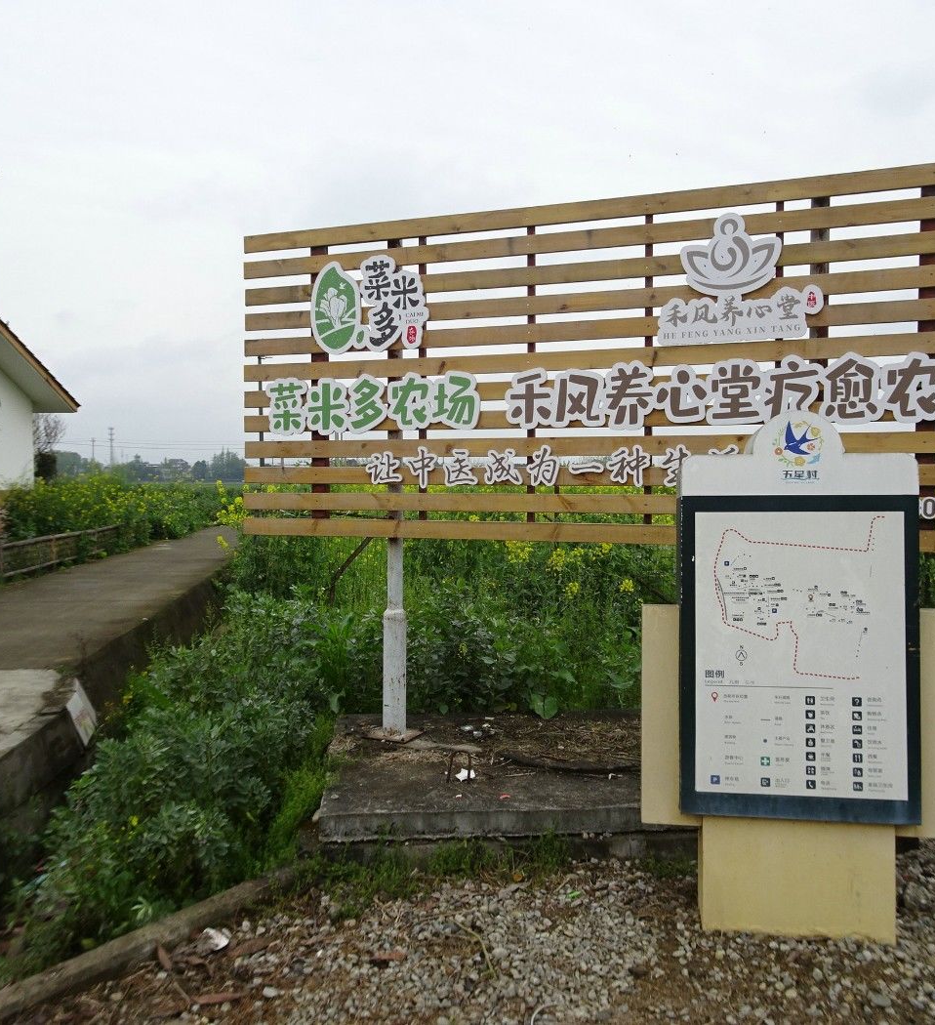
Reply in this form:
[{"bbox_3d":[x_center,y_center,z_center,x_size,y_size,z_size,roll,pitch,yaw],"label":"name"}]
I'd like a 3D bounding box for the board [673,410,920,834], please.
[{"bbox_3d":[1.095,0.337,3.185,0.760,1.340,0.150,0,-1,8],"label":"board"}]

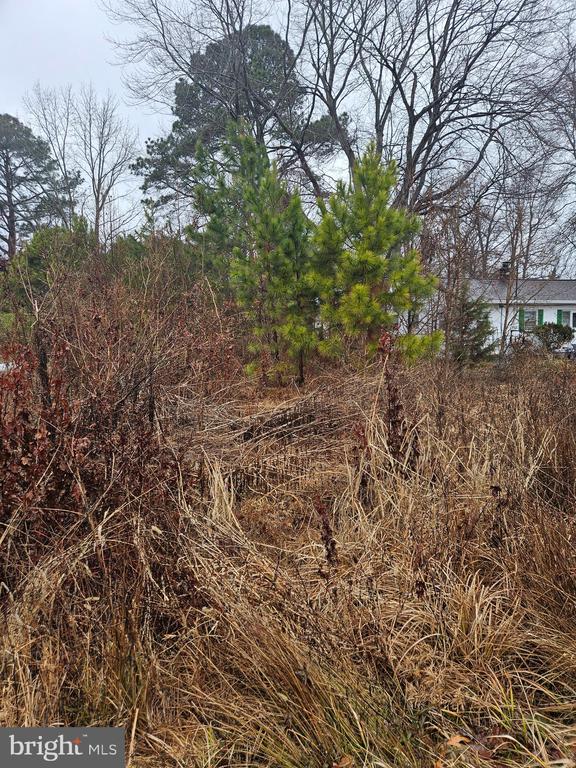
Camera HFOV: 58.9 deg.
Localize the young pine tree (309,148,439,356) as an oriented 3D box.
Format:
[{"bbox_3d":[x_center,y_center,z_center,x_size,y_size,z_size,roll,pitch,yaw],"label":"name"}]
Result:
[{"bbox_3d":[1.880,-2.400,10.800,2.650,5.000,2.600,0,6,0],"label":"young pine tree"}]

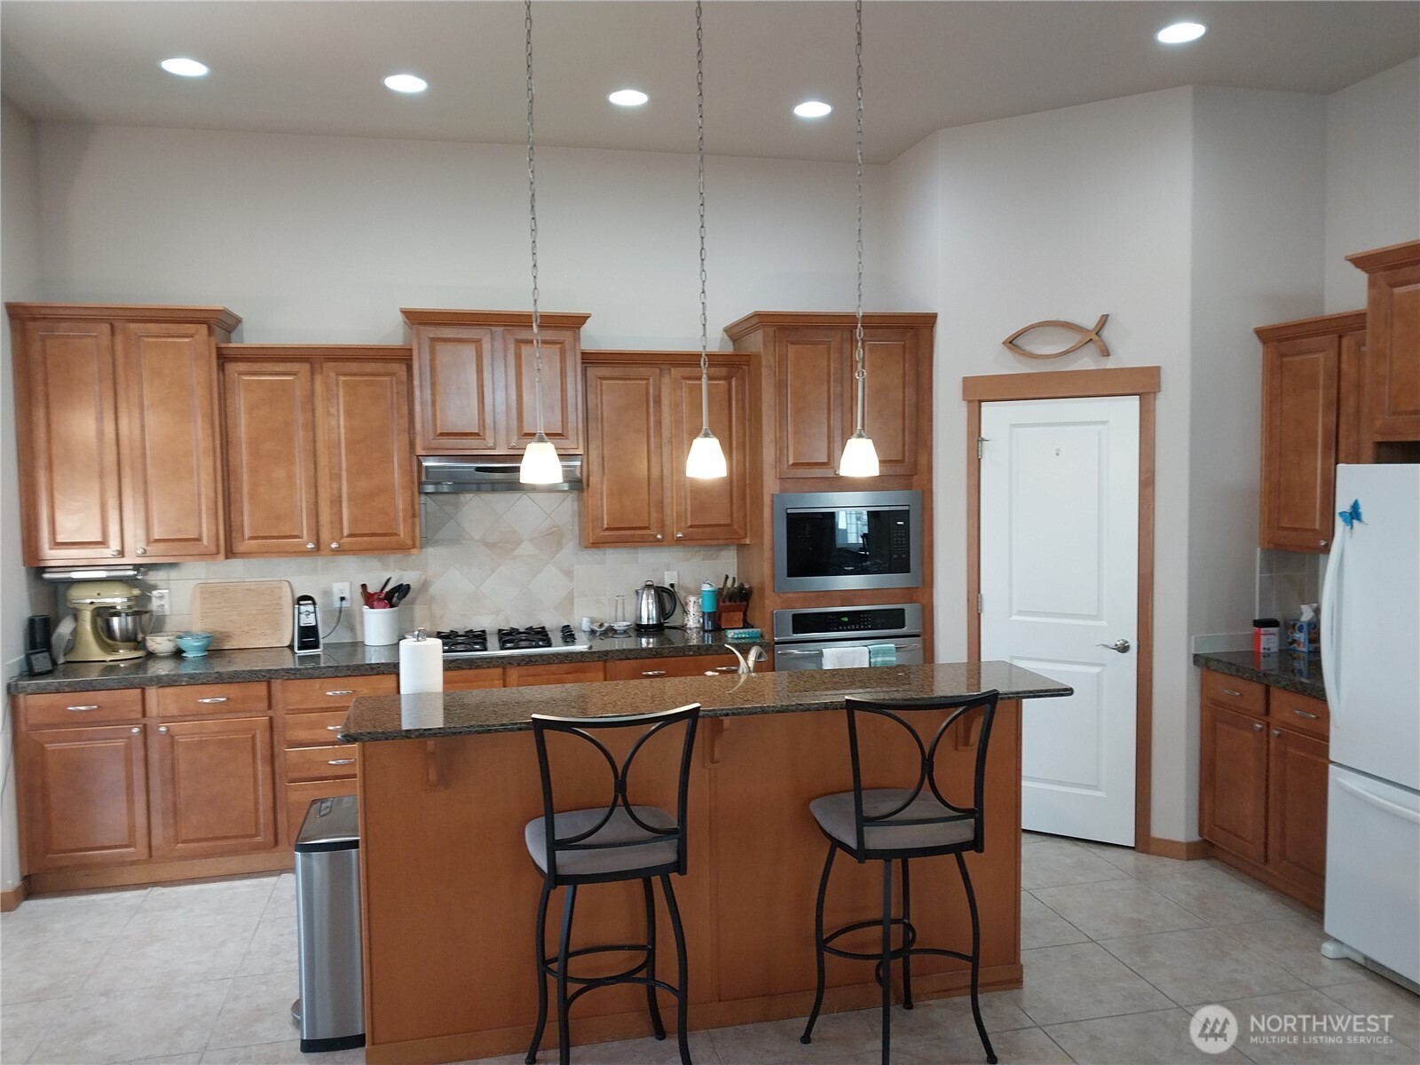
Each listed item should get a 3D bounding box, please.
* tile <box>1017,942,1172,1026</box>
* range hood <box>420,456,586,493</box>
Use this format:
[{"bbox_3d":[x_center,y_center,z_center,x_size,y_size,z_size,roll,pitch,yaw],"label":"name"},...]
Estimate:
[{"bbox_3d":[1.219,1.522,3.613,0.498,0.010,0.498,-1,3,-13],"label":"tile"},{"bbox_3d":[-0.994,-0.279,5.084,0.726,0.165,0.480,-2,3,-13],"label":"range hood"}]

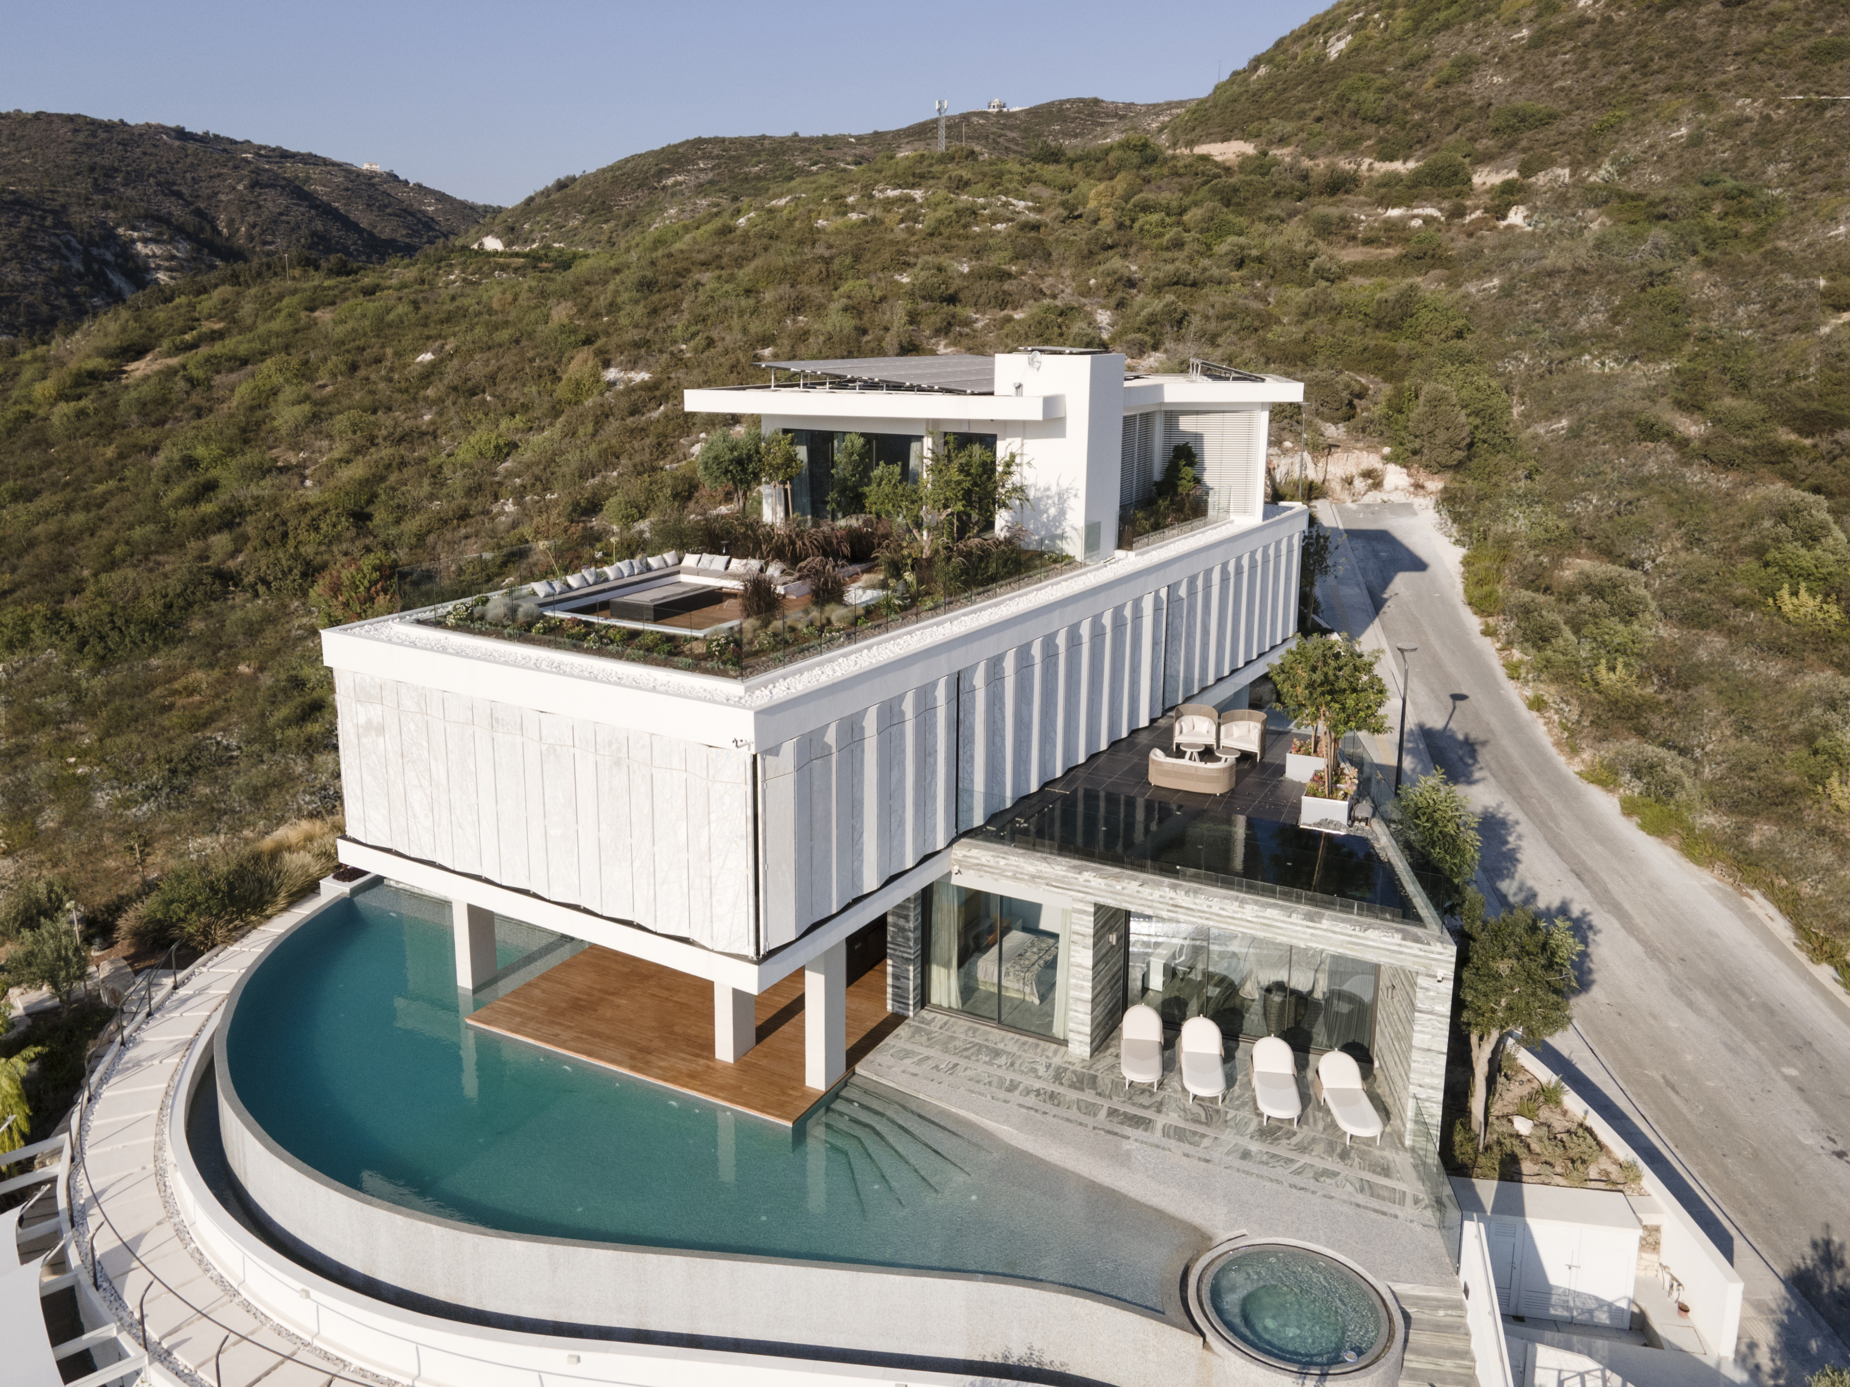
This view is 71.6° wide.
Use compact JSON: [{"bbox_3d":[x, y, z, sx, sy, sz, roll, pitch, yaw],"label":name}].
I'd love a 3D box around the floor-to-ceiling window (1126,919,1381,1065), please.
[{"bbox_3d":[6.403,5.618,25.097,4.808,2.650,0.120,6,16,21],"label":"floor-to-ceiling window"}]

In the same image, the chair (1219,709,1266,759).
[{"bbox_3d":[8.047,1.001,32.295,1.120,1.080,0.920,9,16,31],"label":"chair"}]

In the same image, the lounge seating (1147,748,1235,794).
[{"bbox_3d":[6.245,1.768,29.860,1.900,0.760,0.880,7,16,26],"label":"lounge seating"}]

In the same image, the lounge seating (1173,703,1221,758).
[{"bbox_3d":[6.877,0.864,32.829,1.120,1.080,0.920,1,14,3],"label":"lounge seating"}]

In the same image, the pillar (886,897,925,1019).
[{"bbox_3d":[-0.335,5.029,26.191,0.530,3.100,0.600,9,17,28],"label":"pillar"}]

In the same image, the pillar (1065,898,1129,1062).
[{"bbox_3d":[3.432,5.275,25.158,0.473,3.220,1.750,9,17,28],"label":"pillar"}]

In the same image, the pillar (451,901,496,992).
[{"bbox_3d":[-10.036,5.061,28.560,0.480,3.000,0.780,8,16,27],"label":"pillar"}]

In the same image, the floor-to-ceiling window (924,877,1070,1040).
[{"bbox_3d":[1.433,5.507,26.354,3.300,2.930,0.140,8,16,27],"label":"floor-to-ceiling window"}]

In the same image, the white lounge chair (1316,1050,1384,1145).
[{"bbox_3d":[7.737,7.371,23.341,0.780,0.850,2.050,0,14,-1],"label":"white lounge chair"}]

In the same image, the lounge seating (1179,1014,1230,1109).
[{"bbox_3d":[5.168,6.824,23.921,0.800,0.880,1.880,2,15,5],"label":"lounge seating"}]

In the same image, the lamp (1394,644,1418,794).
[{"bbox_3d":[10.097,1.091,27.266,0.500,4.350,0.420,8,16,27],"label":"lamp"}]

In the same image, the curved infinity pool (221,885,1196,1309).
[{"bbox_3d":[-6.177,7.926,23.939,23.221,1.300,8.736,10,17,31],"label":"curved infinity pool"}]

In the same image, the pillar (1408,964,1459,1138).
[{"bbox_3d":[8.840,6.372,22.400,0.550,3.250,0.650,8,16,27],"label":"pillar"}]

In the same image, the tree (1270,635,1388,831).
[{"bbox_3d":[8.748,0.724,27.691,2.400,3.850,2.400,8,16,27],"label":"tree"}]

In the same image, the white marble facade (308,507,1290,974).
[{"bbox_3d":[0.712,-1.602,34.625,10.360,4.150,30.000,9,17,30],"label":"white marble facade"}]

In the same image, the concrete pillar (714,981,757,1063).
[{"bbox_3d":[-3.616,5.399,24.428,0.440,3.200,0.740,9,17,28],"label":"concrete pillar"}]

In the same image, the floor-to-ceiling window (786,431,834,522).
[{"bbox_3d":[-3.167,-5.888,35.461,1.617,2.700,0.100,9,17,28],"label":"floor-to-ceiling window"}]

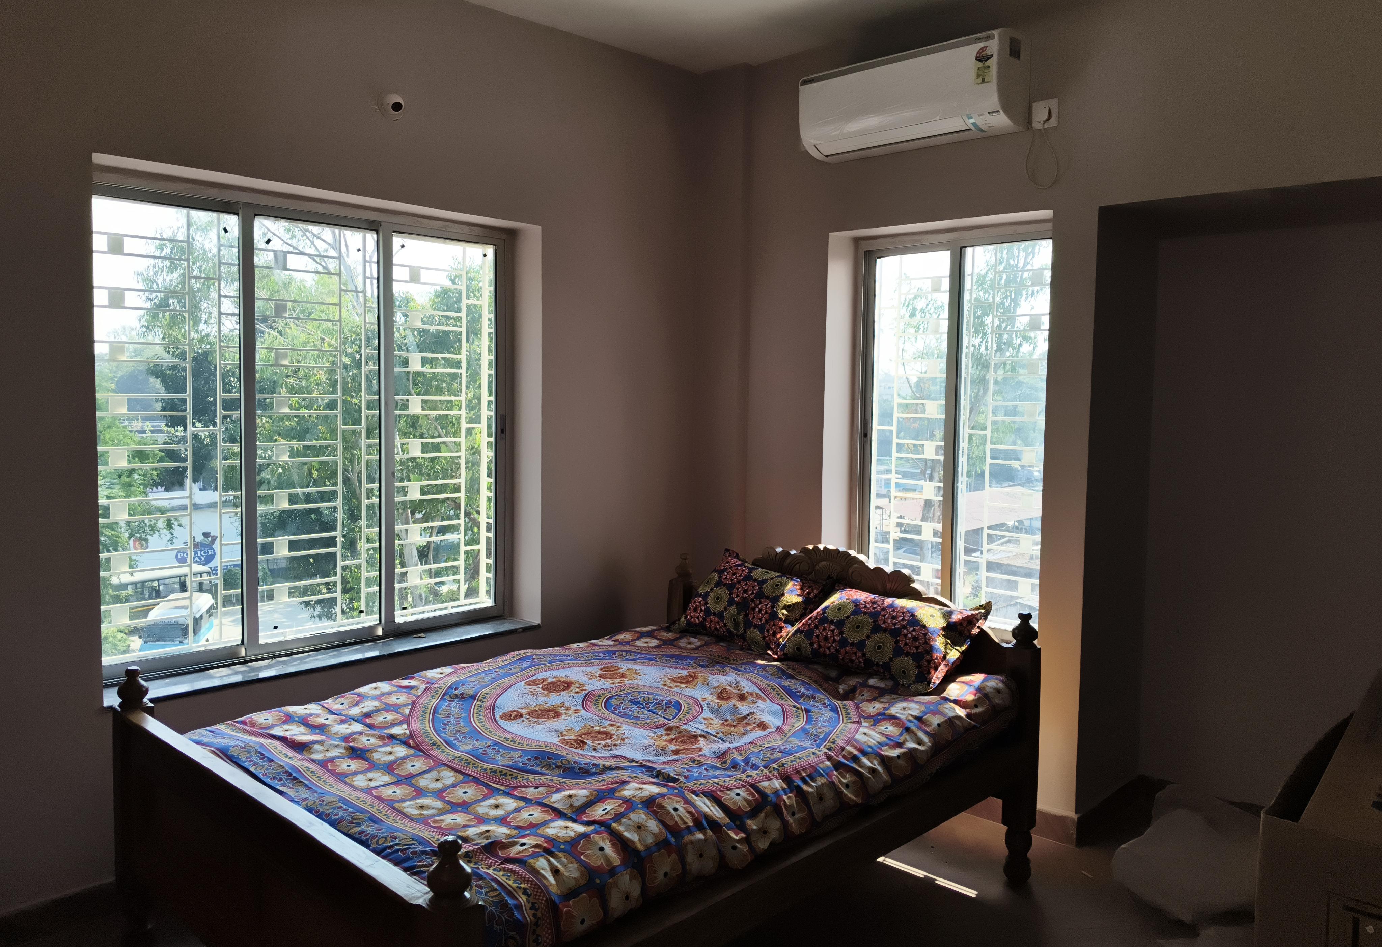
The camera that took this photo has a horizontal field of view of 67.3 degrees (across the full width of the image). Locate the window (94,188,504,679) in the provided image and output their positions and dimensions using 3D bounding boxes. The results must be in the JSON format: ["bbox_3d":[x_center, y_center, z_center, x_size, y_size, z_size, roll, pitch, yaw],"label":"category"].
[{"bbox_3d":[-1.269,-0.140,3.591,0.097,1.484,1.480,5,6,44],"label":"window"}]

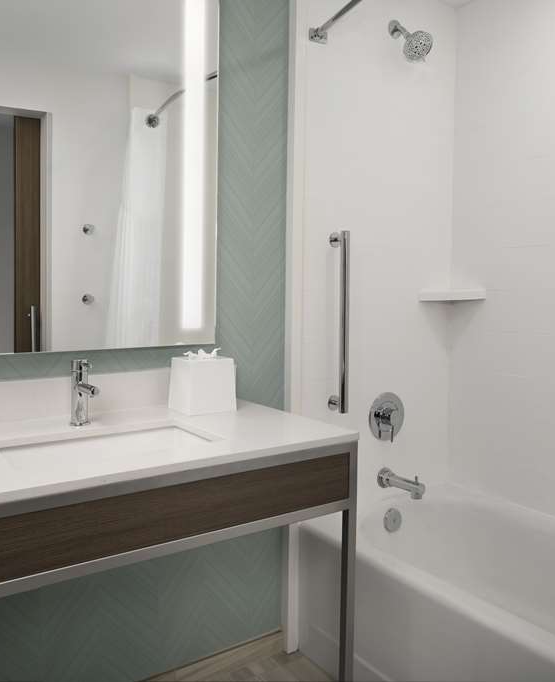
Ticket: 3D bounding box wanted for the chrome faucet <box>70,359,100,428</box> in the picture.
[{"bbox_3d":[-0.441,0.126,1.447,0.046,0.156,0.148,-3,6,-35],"label":"chrome faucet"}]

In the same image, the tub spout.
[{"bbox_3d":[0.437,0.497,2.177,0.073,0.080,0.180,-3,6,-35],"label":"tub spout"}]

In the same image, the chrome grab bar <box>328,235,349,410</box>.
[{"bbox_3d":[0.206,-0.059,2.026,0.048,0.582,0.076,-3,6,-35],"label":"chrome grab bar"}]

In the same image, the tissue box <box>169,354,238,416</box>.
[{"bbox_3d":[-0.202,0.114,1.693,0.141,0.145,0.128,-3,6,-35],"label":"tissue box"}]

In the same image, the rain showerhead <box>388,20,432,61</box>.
[{"bbox_3d":[0.442,-1.006,2.064,0.105,0.150,0.152,-3,6,-35],"label":"rain showerhead"}]

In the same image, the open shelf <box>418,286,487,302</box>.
[{"bbox_3d":[0.655,-0.172,2.328,0.238,0.043,0.130,1,5,9],"label":"open shelf"}]

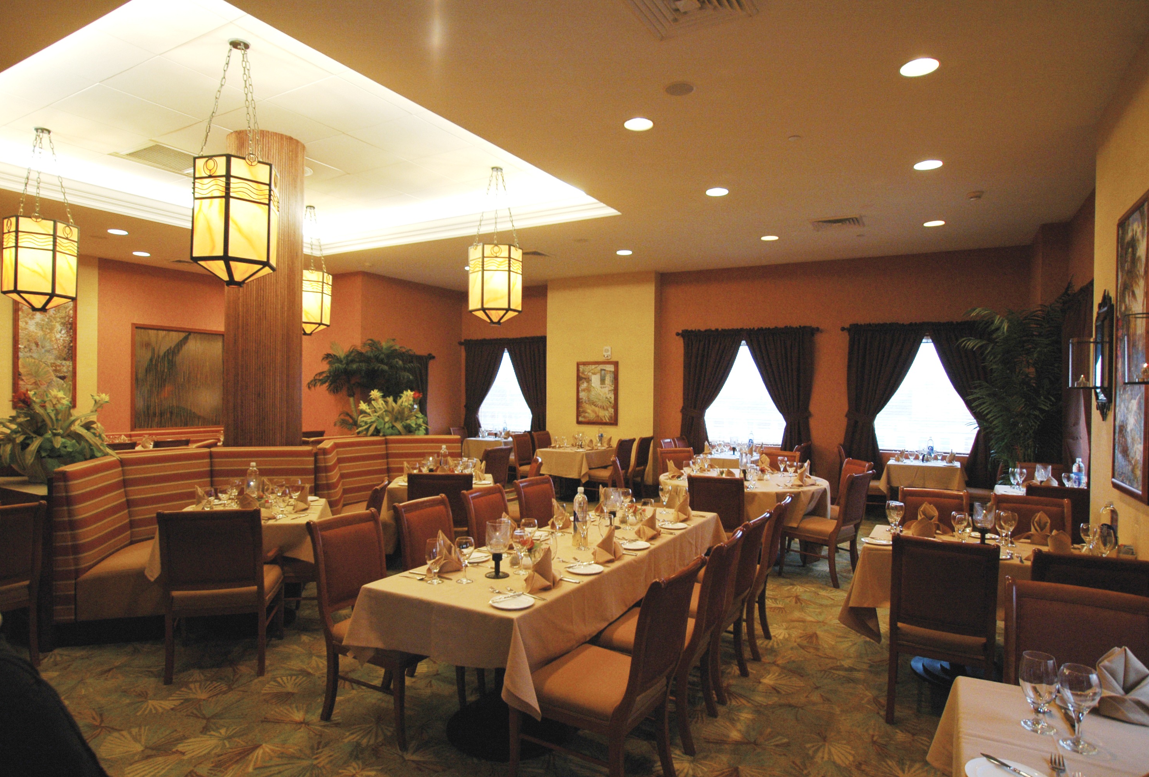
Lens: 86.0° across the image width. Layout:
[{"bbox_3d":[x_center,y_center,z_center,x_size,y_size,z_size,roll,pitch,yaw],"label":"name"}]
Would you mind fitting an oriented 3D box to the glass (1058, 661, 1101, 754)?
[{"bbox_3d":[1.208,0.764,1.473,0.080,0.187,0.080,1,1,31],"label":"glass"}]

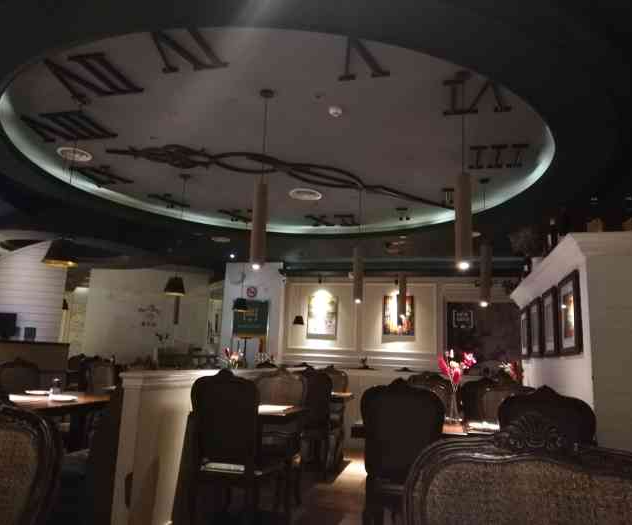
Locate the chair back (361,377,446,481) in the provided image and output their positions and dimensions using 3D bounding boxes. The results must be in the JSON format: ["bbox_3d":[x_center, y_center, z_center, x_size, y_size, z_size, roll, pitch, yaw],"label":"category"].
[{"bbox_3d":[0.524,1.020,3.170,0.490,0.640,0.150,0,-10,15],"label":"chair back"}]

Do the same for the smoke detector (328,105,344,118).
[{"bbox_3d":[0.175,-1.283,4.477,0.112,0.048,0.112,0,-10,14],"label":"smoke detector"}]

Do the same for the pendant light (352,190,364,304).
[{"bbox_3d":[0.452,-0.176,5.423,0.100,1.230,0.100,0,-10,15],"label":"pendant light"}]

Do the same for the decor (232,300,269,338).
[{"bbox_3d":[-1.175,1.004,9.431,0.680,0.650,0.060,0,-10,14],"label":"decor"}]

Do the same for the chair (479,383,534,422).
[{"bbox_3d":[1.373,1.357,3.599,0.520,1.080,0.580,0,-11,10],"label":"chair"}]

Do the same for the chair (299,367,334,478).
[{"bbox_3d":[0.016,1.631,5.354,0.480,1.080,0.550,0,-10,14],"label":"chair"}]

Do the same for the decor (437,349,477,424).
[{"bbox_3d":[1.032,0.922,3.896,0.310,0.540,0.280,0,-10,15],"label":"decor"}]

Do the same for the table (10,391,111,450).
[{"bbox_3d":[-2.066,1.479,4.103,0.800,0.760,1.200,0,-10,14],"label":"table"}]

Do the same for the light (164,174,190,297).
[{"bbox_3d":[-1.517,-0.317,5.885,0.215,1.350,0.215,0,-10,14],"label":"light"}]

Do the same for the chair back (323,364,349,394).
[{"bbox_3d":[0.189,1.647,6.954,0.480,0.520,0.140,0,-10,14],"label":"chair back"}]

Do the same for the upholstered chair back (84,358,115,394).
[{"bbox_3d":[-2.835,1.578,6.850,0.470,0.620,0.140,2,-11,2],"label":"upholstered chair back"}]

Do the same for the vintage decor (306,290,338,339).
[{"bbox_3d":[0.113,0.975,9.513,0.570,0.830,0.050,0,-10,14],"label":"vintage decor"}]

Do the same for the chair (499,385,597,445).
[{"bbox_3d":[1.330,1.273,3.067,0.520,1.080,0.580,0,-10,15],"label":"chair"}]

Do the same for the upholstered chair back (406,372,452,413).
[{"bbox_3d":[0.948,1.248,4.356,0.470,0.620,0.140,0,-11,10],"label":"upholstered chair back"}]

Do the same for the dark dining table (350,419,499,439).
[{"bbox_3d":[1.044,1.525,3.589,1.500,0.750,0.850,0,-10,15],"label":"dark dining table"}]

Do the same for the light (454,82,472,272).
[{"bbox_3d":[0.992,-0.617,3.522,0.105,1.340,0.105,0,-10,14],"label":"light"}]

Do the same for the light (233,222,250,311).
[{"bbox_3d":[-0.959,0.012,7.284,0.210,1.340,0.210,0,-10,14],"label":"light"}]

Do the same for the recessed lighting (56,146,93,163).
[{"bbox_3d":[-2.263,-0.997,4.924,0.310,0.050,0.310,0,-10,15],"label":"recessed lighting"}]

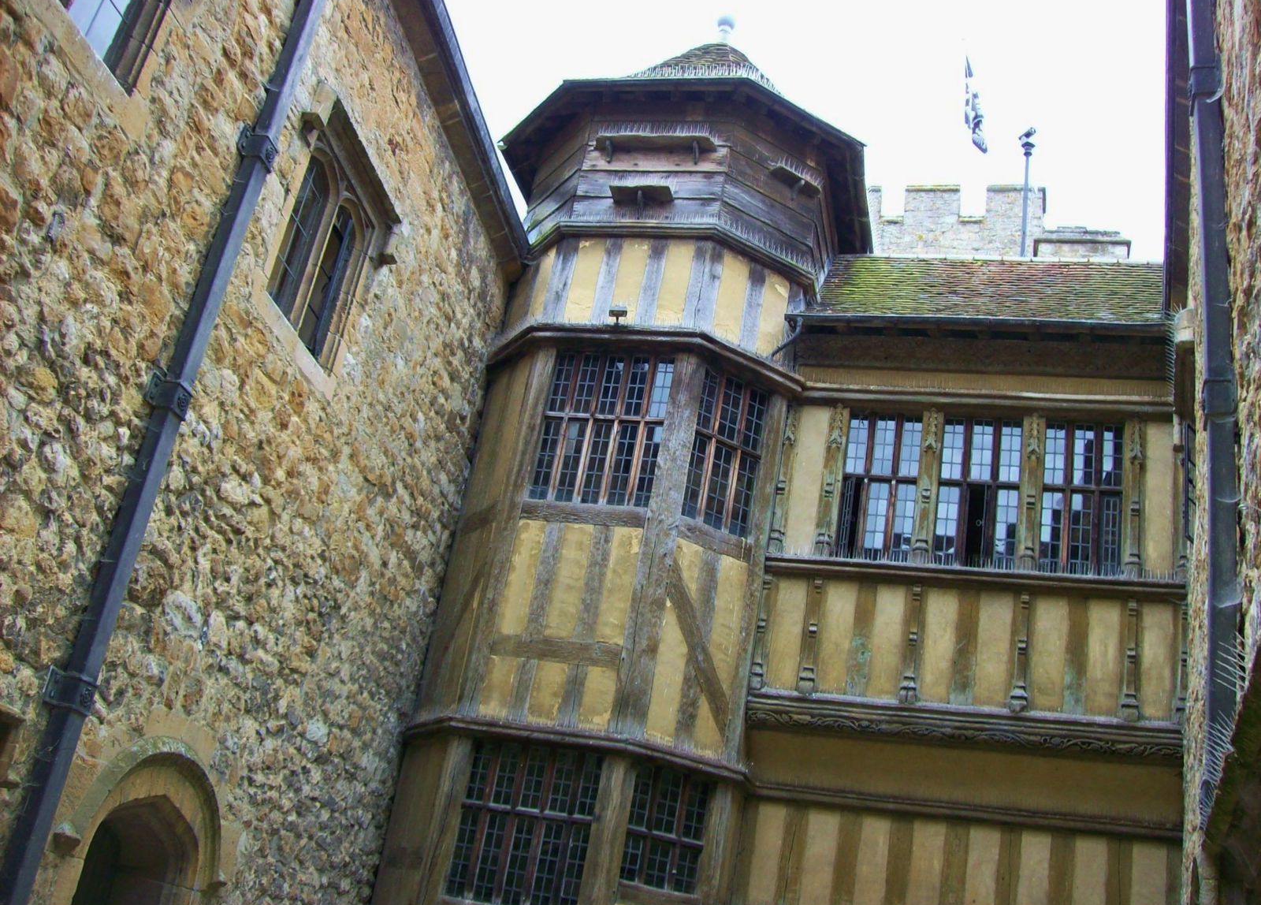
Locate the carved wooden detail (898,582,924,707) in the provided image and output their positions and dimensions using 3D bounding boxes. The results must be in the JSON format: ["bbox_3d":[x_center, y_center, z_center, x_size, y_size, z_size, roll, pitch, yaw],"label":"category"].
[{"bbox_3d":[2.474,1.683,11.572,0.140,1.050,0.120,4,-24,13],"label":"carved wooden detail"}]

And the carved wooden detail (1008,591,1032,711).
[{"bbox_3d":[3.384,1.722,11.371,0.140,1.047,0.120,4,-24,13],"label":"carved wooden detail"}]

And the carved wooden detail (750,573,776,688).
[{"bbox_3d":[1.196,1.623,11.857,0.140,1.038,0.120,4,-24,13],"label":"carved wooden detail"}]

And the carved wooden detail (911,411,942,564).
[{"bbox_3d":[2.748,0.305,12.162,0.160,1.479,0.120,4,-24,13],"label":"carved wooden detail"}]

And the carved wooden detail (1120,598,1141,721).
[{"bbox_3d":[4.263,1.756,11.178,0.140,1.034,0.120,4,-24,13],"label":"carved wooden detail"}]

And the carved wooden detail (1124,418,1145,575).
[{"bbox_3d":[4.524,0.378,11.770,0.160,1.476,0.120,4,-24,13],"label":"carved wooden detail"}]

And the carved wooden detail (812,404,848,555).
[{"bbox_3d":[1.885,0.245,12.363,0.160,1.487,0.120,4,-24,13],"label":"carved wooden detail"}]

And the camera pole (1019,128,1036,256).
[{"bbox_3d":[5.859,-3.818,19.511,0.240,2.500,0.360,18,-24,-18],"label":"camera pole"}]

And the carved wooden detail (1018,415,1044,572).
[{"bbox_3d":[3.658,0.353,11.956,0.160,1.490,0.120,4,-24,13],"label":"carved wooden detail"}]

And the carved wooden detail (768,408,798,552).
[{"bbox_3d":[1.458,0.248,12.448,0.150,1.482,0.120,4,-24,13],"label":"carved wooden detail"}]

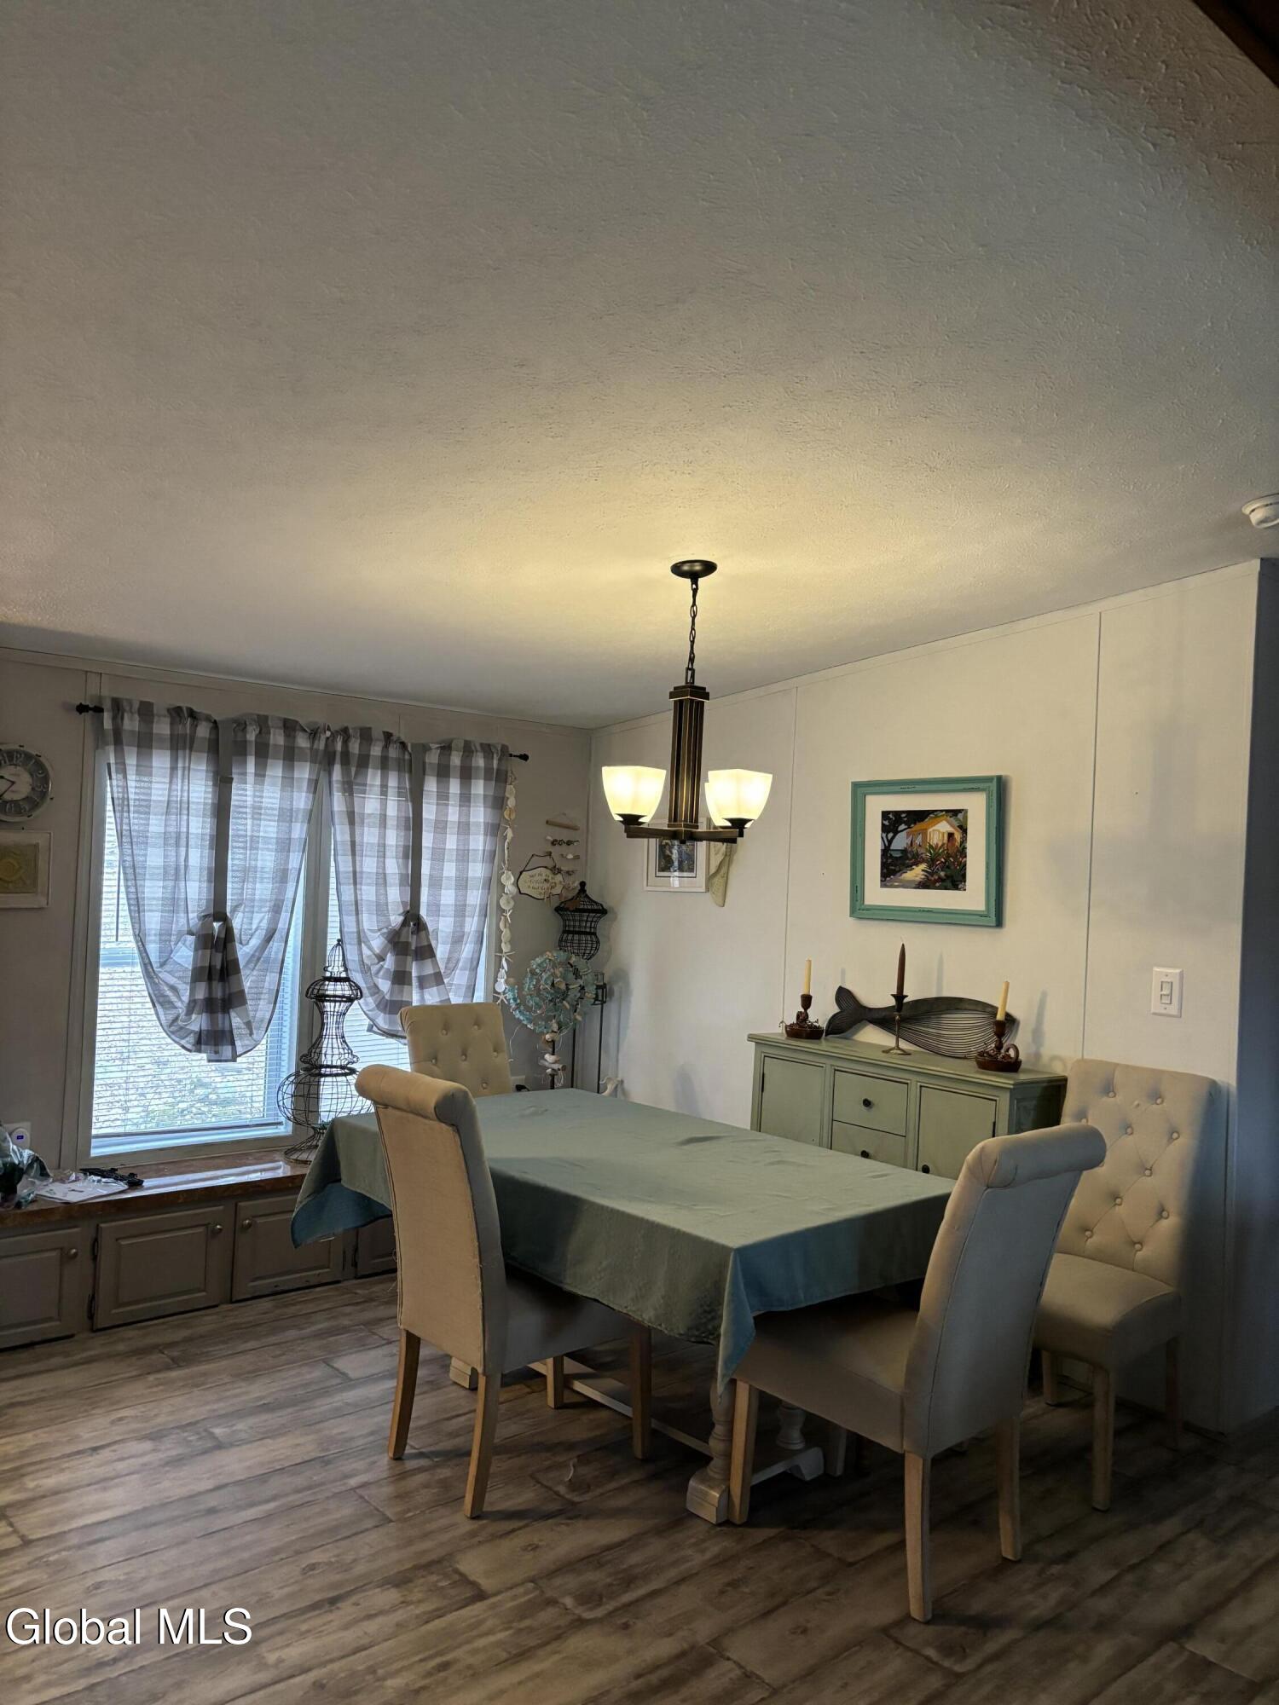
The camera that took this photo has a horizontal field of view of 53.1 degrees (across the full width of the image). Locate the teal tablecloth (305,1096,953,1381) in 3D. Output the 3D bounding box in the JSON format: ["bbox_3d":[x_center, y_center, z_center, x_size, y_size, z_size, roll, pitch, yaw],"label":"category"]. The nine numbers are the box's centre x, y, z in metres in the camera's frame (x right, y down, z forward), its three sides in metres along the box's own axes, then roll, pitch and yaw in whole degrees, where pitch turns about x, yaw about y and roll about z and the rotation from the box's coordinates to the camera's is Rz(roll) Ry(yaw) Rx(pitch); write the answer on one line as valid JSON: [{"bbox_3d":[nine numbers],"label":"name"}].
[{"bbox_3d":[-0.055,0.955,3.386,0.980,0.355,1.610,4,-1,-44],"label":"teal tablecloth"}]

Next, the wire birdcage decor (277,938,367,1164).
[{"bbox_3d":[-1.148,0.723,4.721,0.352,0.789,0.352,3,-1,-42],"label":"wire birdcage decor"}]

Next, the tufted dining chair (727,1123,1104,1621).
[{"bbox_3d":[0.613,1.046,2.820,0.445,0.985,0.700,4,-1,-44],"label":"tufted dining chair"}]

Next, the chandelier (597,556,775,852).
[{"bbox_3d":[0.134,-0.399,3.446,0.460,0.740,0.460,3,-1,2],"label":"chandelier"}]

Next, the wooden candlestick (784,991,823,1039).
[{"bbox_3d":[0.604,0.594,4.664,0.141,0.152,0.144,3,-1,-42],"label":"wooden candlestick"}]

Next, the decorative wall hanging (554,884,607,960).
[{"bbox_3d":[-0.249,0.306,5.482,0.235,0.360,0.220,2,-1,5],"label":"decorative wall hanging"}]

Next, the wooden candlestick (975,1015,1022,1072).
[{"bbox_3d":[1.139,0.607,4.042,0.141,0.155,0.147,3,-1,-42],"label":"wooden candlestick"}]

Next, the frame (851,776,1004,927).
[{"bbox_3d":[0.980,-0.008,4.412,0.029,0.484,0.620,3,-1,-42],"label":"frame"}]

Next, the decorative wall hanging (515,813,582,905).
[{"bbox_3d":[-0.397,0.030,5.630,0.361,0.399,0.045,3,-1,-42],"label":"decorative wall hanging"}]

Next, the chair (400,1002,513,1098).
[{"bbox_3d":[-0.466,1.022,4.198,0.445,0.985,0.690,4,-1,-44],"label":"chair"}]

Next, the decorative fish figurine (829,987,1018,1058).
[{"bbox_3d":[0.915,0.560,4.206,0.080,0.200,0.770,3,-1,-40],"label":"decorative fish figurine"}]

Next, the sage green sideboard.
[{"bbox_3d":[0.841,1.139,4.262,0.307,0.929,1.073,3,-1,-42],"label":"sage green sideboard"}]

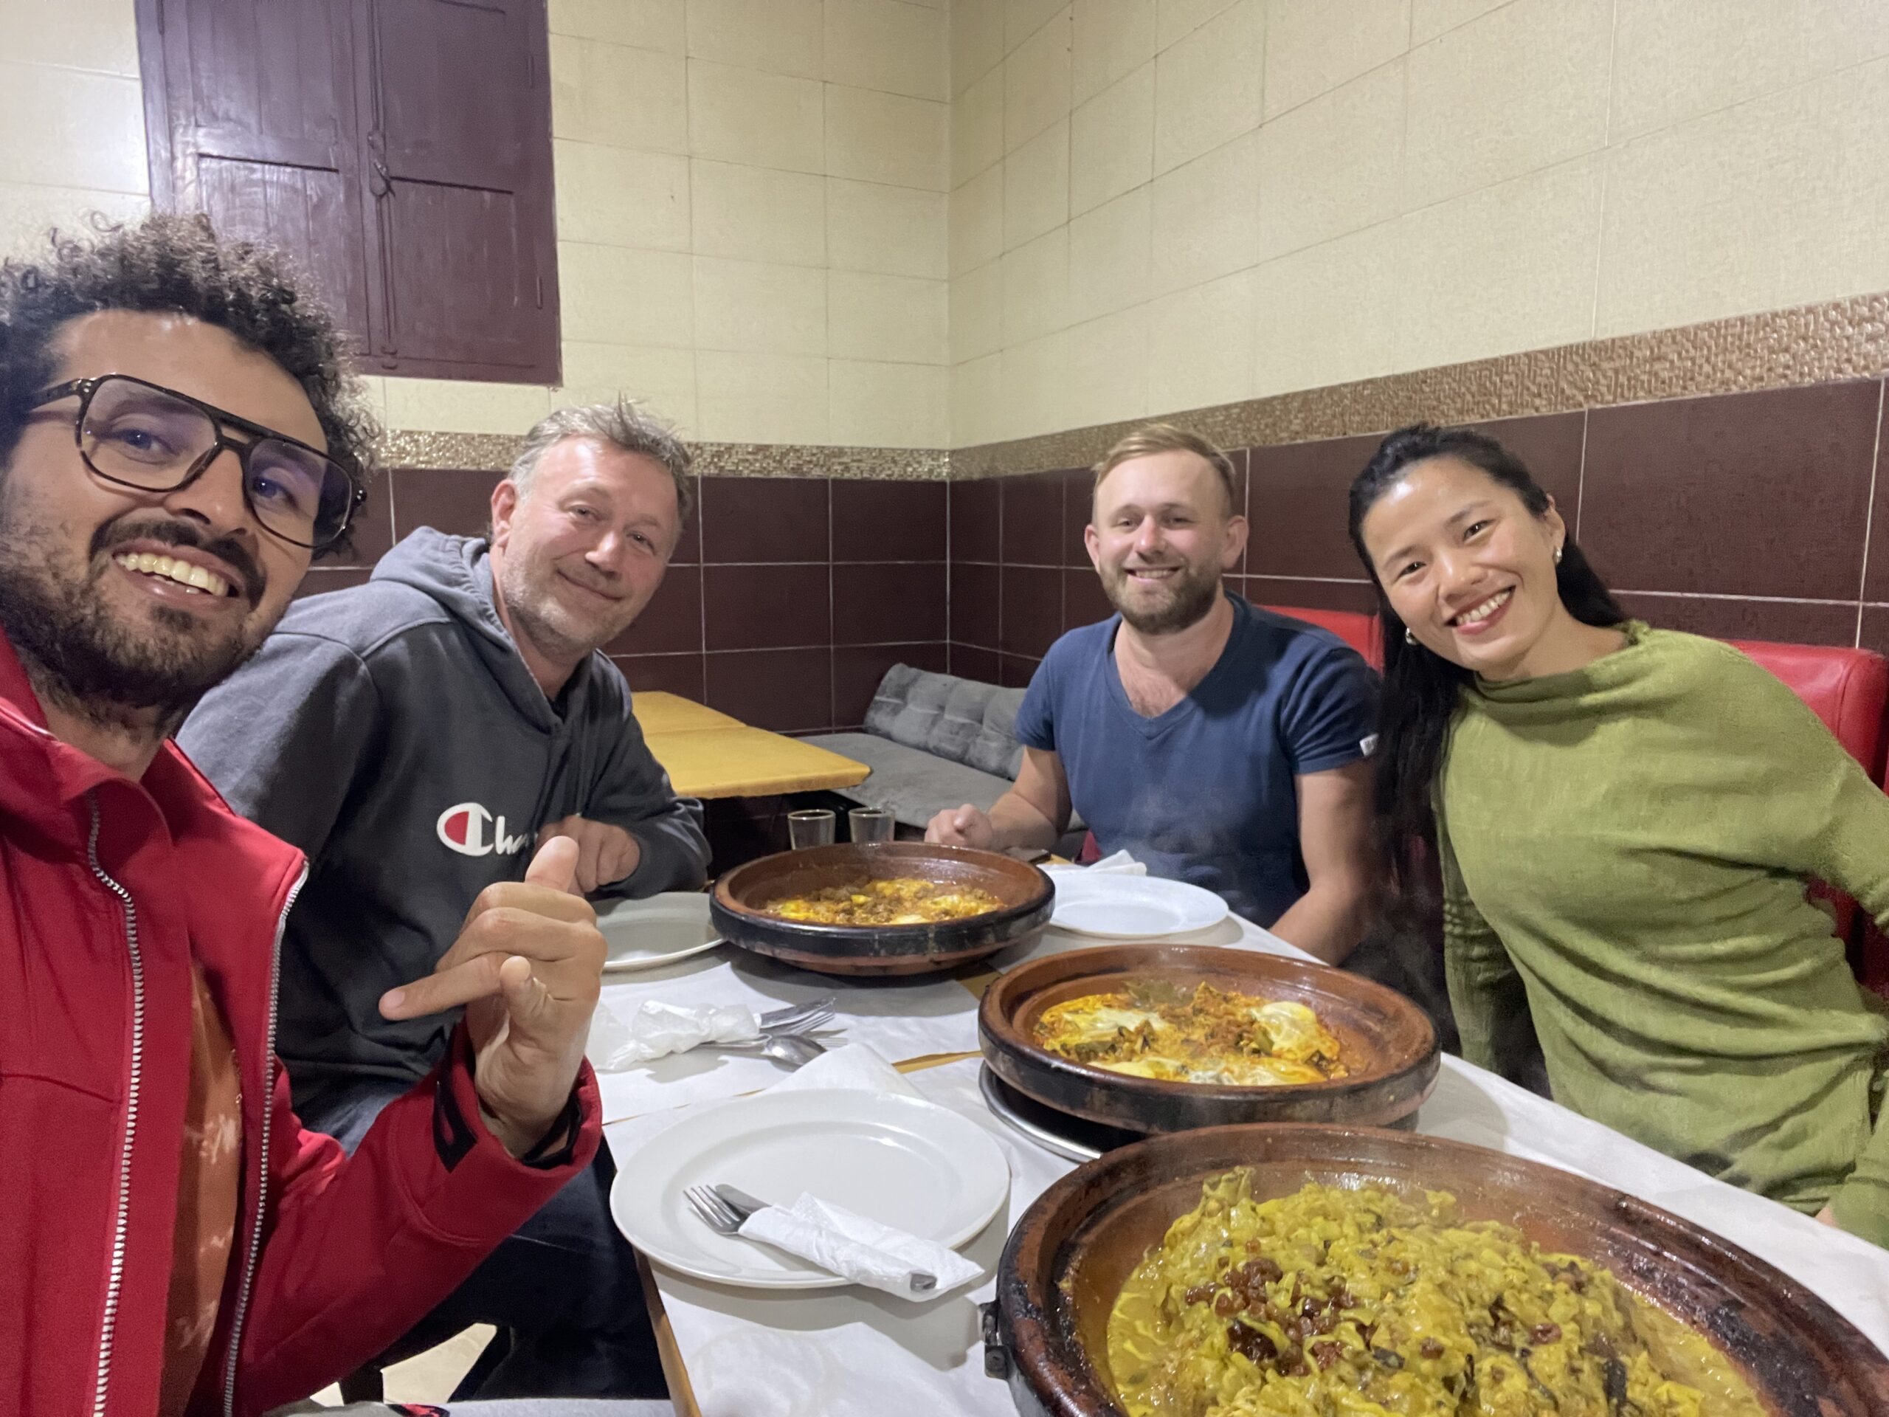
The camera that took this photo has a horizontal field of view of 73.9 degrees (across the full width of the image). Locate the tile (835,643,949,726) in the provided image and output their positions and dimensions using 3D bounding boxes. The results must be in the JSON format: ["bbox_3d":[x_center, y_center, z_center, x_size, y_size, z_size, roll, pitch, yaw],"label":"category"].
[{"bbox_3d":[-0.166,-0.072,3.939,0.391,0.253,0.010,-3,8,-22],"label":"tile"}]

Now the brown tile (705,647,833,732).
[{"bbox_3d":[-0.528,-0.052,3.791,0.391,0.253,0.010,-3,8,-22],"label":"brown tile"}]

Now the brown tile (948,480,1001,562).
[{"bbox_3d":[0.092,-0.560,3.769,0.010,0.253,0.378,-3,8,-22],"label":"brown tile"}]

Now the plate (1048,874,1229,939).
[{"bbox_3d":[0.213,0.244,1.514,0.256,0.023,0.256,0,8,0],"label":"plate"}]

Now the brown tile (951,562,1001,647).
[{"bbox_3d":[0.092,-0.310,3.803,0.010,0.253,0.378,-3,8,-22],"label":"brown tile"}]

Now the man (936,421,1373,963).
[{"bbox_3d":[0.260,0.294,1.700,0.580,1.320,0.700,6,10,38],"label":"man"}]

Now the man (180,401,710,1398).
[{"bbox_3d":[-0.470,0.363,1.260,0.700,1.305,0.570,5,9,32],"label":"man"}]

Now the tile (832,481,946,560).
[{"bbox_3d":[-0.167,-0.574,3.871,0.391,0.253,0.010,-3,8,-22],"label":"tile"}]

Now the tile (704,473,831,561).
[{"bbox_3d":[-0.529,-0.553,3.724,0.391,0.253,0.010,-3,8,-22],"label":"tile"}]

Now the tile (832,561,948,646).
[{"bbox_3d":[-0.167,-0.323,3.905,0.391,0.253,0.010,-3,8,-22],"label":"tile"}]

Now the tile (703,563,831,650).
[{"bbox_3d":[-0.528,-0.302,3.757,0.391,0.253,0.010,-3,8,-22],"label":"tile"}]

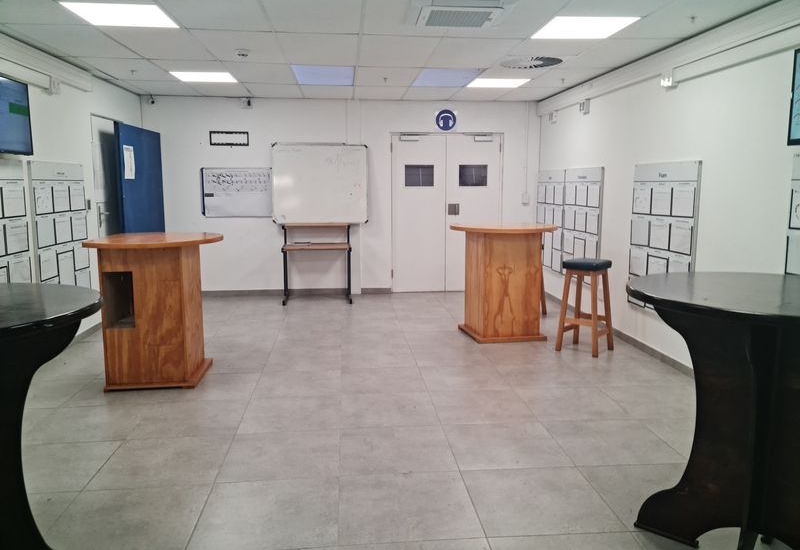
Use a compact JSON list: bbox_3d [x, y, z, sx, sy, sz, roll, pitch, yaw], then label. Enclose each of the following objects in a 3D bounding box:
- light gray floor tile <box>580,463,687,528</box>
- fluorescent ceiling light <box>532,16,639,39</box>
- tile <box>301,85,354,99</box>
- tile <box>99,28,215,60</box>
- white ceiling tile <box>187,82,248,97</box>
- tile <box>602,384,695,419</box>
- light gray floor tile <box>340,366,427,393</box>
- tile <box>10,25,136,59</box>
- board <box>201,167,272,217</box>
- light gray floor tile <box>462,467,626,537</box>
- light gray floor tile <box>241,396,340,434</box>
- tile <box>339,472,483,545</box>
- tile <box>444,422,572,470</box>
[{"bbox_3d":[1.240,1.034,2.928,0.600,0.012,0.600,-1,8,-5],"label":"light gray floor tile"},{"bbox_3d":[1.239,-1.699,4.238,0.600,0.040,0.600,-1,8,-5],"label":"fluorescent ceiling light"},{"bbox_3d":[-0.848,-2.155,7.349,0.603,0.018,1.018,-1,8,-5],"label":"tile"},{"bbox_3d":[-1.826,-1.765,4.848,0.600,0.015,1.200,-1,8,-5],"label":"tile"},{"bbox_3d":[-2.054,-2.118,7.121,0.605,0.020,0.973,-1,8,-5],"label":"white ceiling tile"},{"bbox_3d":[1.729,0.849,4.165,0.600,0.012,0.600,-1,8,-5],"label":"tile"},{"bbox_3d":[-0.132,0.776,4.535,0.600,0.012,0.600,-1,8,-5],"label":"light gray floor tile"},{"bbox_3d":[-2.428,-1.766,4.805,0.600,0.018,1.200,-1,8,-5],"label":"tile"},{"bbox_3d":[-2.000,-1.017,7.766,0.880,0.610,0.030,-1,8,-5],"label":"board"},{"bbox_3d":[0.625,1.028,2.840,0.600,0.012,0.600,-1,8,-5],"label":"light gray floor tile"},{"bbox_3d":[-0.675,0.871,3.914,0.600,0.010,0.600,-1,8,-5],"label":"light gray floor tile"},{"bbox_3d":[0.029,1.034,2.783,0.600,0.012,0.600,-1,8,-5],"label":"tile"},{"bbox_3d":[0.573,0.939,3.427,0.600,0.010,0.600,-1,8,-5],"label":"tile"}]

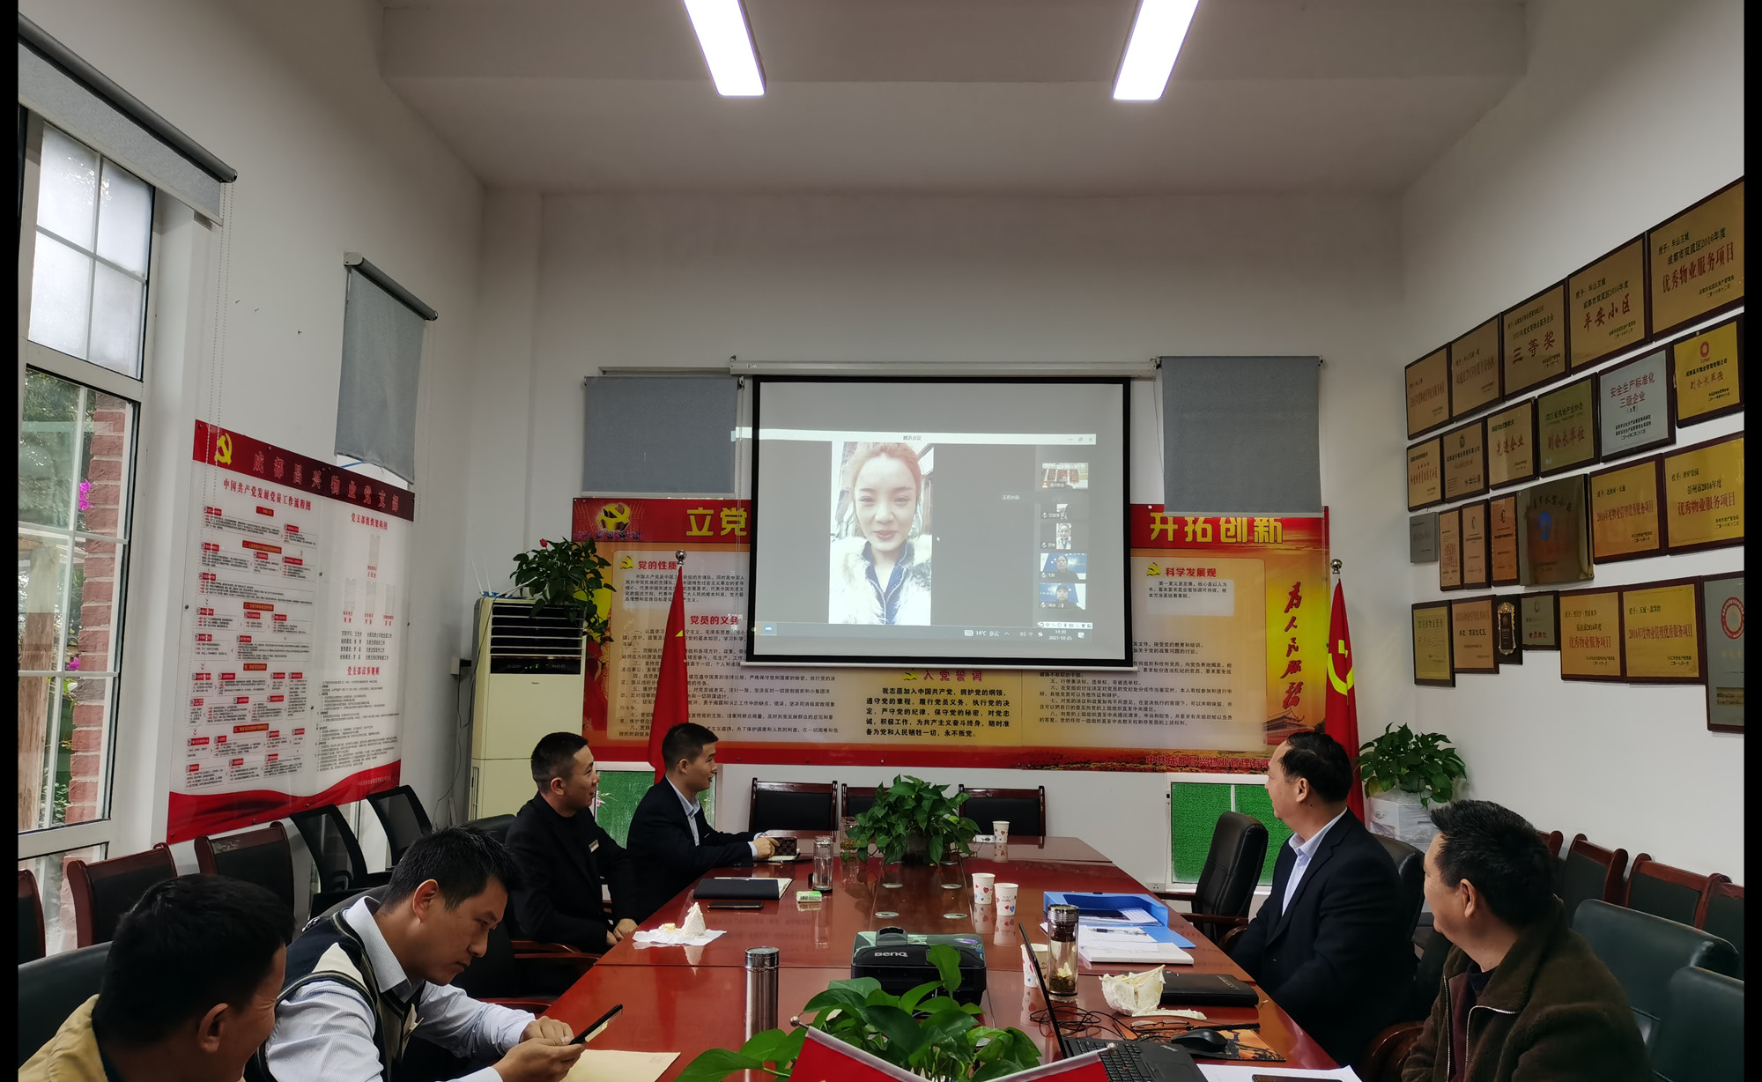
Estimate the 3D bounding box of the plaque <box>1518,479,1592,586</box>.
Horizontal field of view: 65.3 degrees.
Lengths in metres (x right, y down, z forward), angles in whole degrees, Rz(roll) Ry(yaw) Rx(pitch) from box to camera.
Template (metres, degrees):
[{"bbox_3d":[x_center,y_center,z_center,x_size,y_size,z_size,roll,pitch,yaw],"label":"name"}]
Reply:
[{"bbox_3d":[2.773,-0.031,5.638,0.030,0.411,0.623,1,-5,2],"label":"plaque"}]

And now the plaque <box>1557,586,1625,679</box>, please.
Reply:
[{"bbox_3d":[2.669,0.354,5.149,0.020,0.344,0.463,1,-5,1],"label":"plaque"}]

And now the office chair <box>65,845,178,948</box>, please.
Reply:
[{"bbox_3d":[-1.961,1.385,3.967,0.580,0.930,0.550,1,-6,2],"label":"office chair"}]

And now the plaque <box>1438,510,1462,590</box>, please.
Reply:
[{"bbox_3d":[2.702,0.048,6.487,0.020,0.375,0.256,1,-5,1],"label":"plaque"}]

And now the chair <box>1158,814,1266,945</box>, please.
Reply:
[{"bbox_3d":[1.035,1.486,4.847,0.630,1.020,0.600,0,-5,5],"label":"chair"}]

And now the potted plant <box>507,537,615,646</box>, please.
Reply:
[{"bbox_3d":[-1.565,0.244,6.716,0.508,0.528,0.450,1,-5,2],"label":"potted plant"}]

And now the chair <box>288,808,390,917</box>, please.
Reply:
[{"bbox_3d":[-1.792,1.474,4.993,0.600,0.960,0.550,1,-5,2],"label":"chair"}]

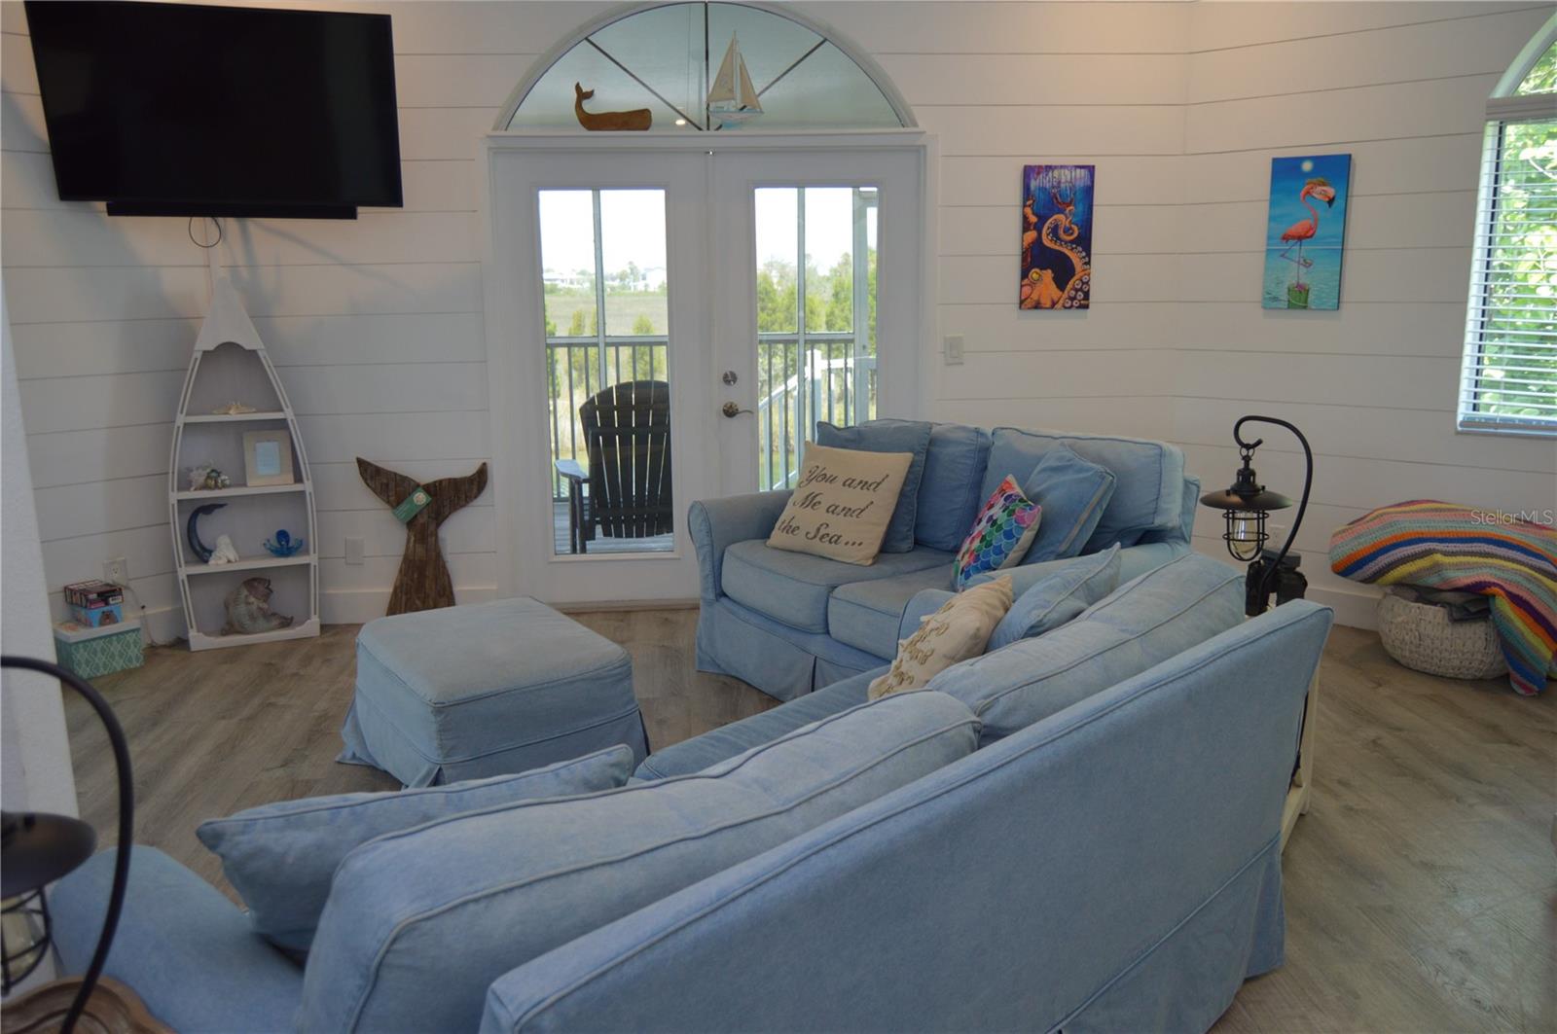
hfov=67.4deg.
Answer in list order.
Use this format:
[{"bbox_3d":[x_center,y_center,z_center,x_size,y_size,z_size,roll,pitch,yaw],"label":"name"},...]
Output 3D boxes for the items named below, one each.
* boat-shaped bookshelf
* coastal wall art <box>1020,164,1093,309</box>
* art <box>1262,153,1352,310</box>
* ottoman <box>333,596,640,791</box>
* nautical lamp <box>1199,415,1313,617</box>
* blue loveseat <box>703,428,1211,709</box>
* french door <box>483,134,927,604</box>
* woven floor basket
[{"bbox_3d":[-2.244,-0.227,4.864,0.550,1.515,0.190,-5,12,-23],"label":"boat-shaped bookshelf"},{"bbox_3d":[1.194,-1.200,5.027,0.307,0.603,0.035,-1,11,-3],"label":"coastal wall art"},{"bbox_3d":[2.173,-1.163,4.795,0.300,0.611,0.035,8,14,38],"label":"art"},{"bbox_3d":[-0.909,0.564,3.669,0.685,0.400,0.840,-9,14,-35],"label":"ottoman"},{"bbox_3d":[1.230,0.005,3.045,0.284,0.541,0.245,-2,11,-8],"label":"nautical lamp"},{"bbox_3d":[0.490,0.213,4.017,0.950,0.920,1.570,-8,13,-32],"label":"blue loveseat"},{"bbox_3d":[-0.282,-0.586,5.127,1.870,2.070,0.120,-1,11,-3],"label":"french door"},{"bbox_3d":[2.539,0.426,4.388,0.510,0.310,0.510,-1,11,0],"label":"woven floor basket"}]

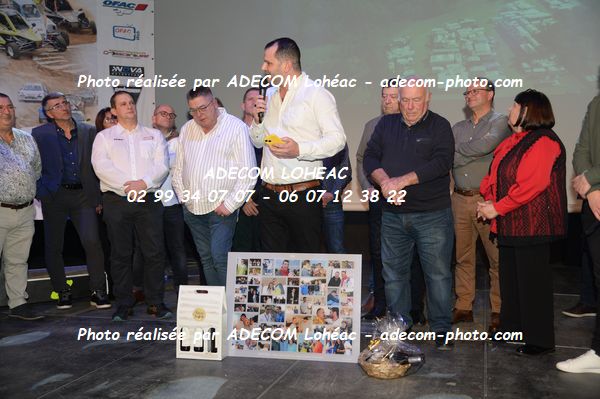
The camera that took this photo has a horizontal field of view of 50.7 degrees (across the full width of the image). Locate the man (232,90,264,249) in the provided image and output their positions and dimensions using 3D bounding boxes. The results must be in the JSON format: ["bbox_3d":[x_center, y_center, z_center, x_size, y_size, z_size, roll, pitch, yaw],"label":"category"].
[{"bbox_3d":[-0.423,-0.025,5.300,0.540,1.801,0.360,-1,2,-6],"label":"man"}]

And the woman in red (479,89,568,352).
[{"bbox_3d":[1.372,0.121,3.858,0.400,1.575,0.500,-2,2,-34],"label":"woman in red"}]

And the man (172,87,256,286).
[{"bbox_3d":[-0.619,0.055,4.505,0.560,1.696,0.400,0,2,9],"label":"man"}]

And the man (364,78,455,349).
[{"bbox_3d":[0.729,0.061,4.147,0.600,1.686,0.440,0,2,14],"label":"man"}]

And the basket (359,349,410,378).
[{"bbox_3d":[0.446,0.859,3.320,0.280,0.095,0.270,0,1,7],"label":"basket"}]

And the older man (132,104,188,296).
[{"bbox_3d":[-1.296,-0.005,5.908,0.520,1.738,0.360,-1,2,-22],"label":"older man"}]

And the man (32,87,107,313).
[{"bbox_3d":[-1.875,-0.002,5.210,0.580,1.750,0.380,-1,1,-33],"label":"man"}]

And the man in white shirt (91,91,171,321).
[{"bbox_3d":[-1.333,0.032,4.898,0.600,1.727,0.400,-1,2,-19],"label":"man in white shirt"}]

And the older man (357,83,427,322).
[{"bbox_3d":[0.680,0.009,4.723,0.560,1.755,0.380,0,2,16],"label":"older man"}]

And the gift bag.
[{"bbox_3d":[-0.579,0.713,3.712,0.275,0.430,0.092,0,2,10],"label":"gift bag"}]

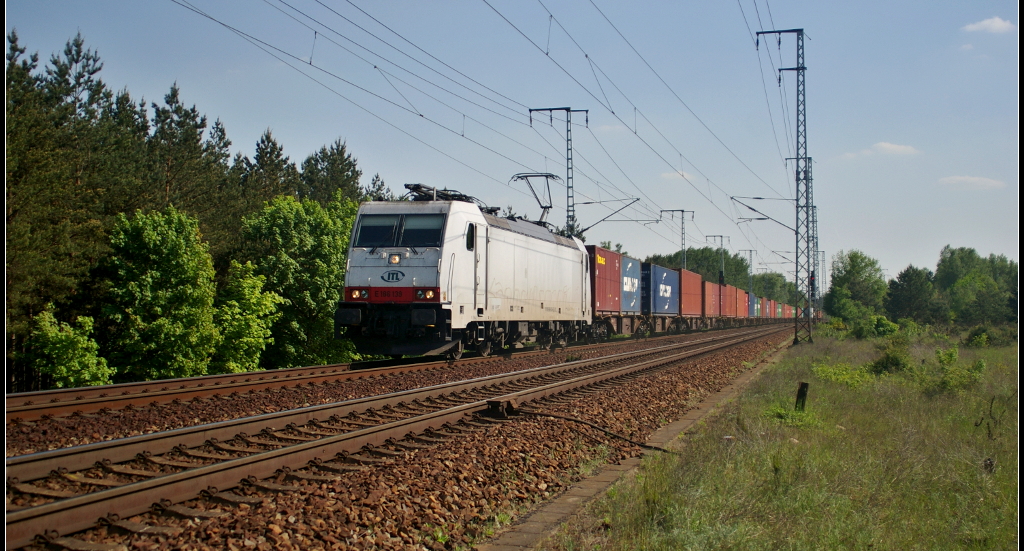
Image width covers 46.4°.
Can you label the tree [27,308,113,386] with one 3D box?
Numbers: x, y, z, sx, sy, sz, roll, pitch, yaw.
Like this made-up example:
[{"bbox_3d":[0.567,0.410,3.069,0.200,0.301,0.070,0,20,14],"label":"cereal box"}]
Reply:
[{"bbox_3d":[-9.230,1.670,25.000,1.850,1.990,1.800,0,-2,0],"label":"tree"}]

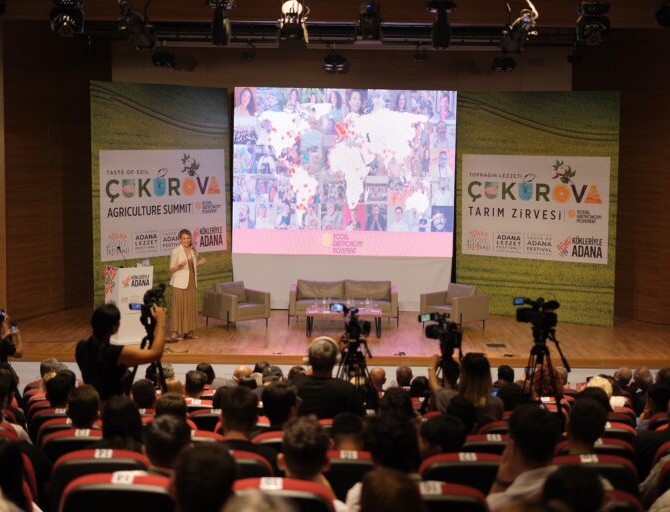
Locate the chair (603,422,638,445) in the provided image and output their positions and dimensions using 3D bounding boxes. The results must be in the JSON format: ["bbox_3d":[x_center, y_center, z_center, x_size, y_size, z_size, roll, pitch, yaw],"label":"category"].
[{"bbox_3d":[1.657,1.495,6.920,0.540,0.950,0.620,1,5,0],"label":"chair"}]

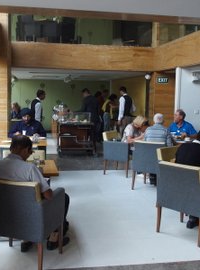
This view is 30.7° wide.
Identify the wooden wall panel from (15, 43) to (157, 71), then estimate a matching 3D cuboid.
[{"bbox_3d":[-0.305,-1.617,7.616,2.984,0.522,0.160,0,6,-8],"label":"wooden wall panel"}]

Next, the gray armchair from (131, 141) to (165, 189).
[{"bbox_3d":[0.929,0.513,6.121,0.580,0.800,0.600,5,7,31],"label":"gray armchair"}]

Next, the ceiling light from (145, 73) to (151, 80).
[{"bbox_3d":[1.229,-1.506,9.400,0.160,0.190,0.160,0,6,-9],"label":"ceiling light"}]

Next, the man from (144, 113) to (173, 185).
[{"bbox_3d":[1.006,0.270,6.230,0.540,1.280,0.820,4,7,30],"label":"man"}]

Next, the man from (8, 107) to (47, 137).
[{"bbox_3d":[-1.273,0.190,6.557,0.620,1.310,0.820,0,6,-10],"label":"man"}]

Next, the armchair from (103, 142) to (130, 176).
[{"bbox_3d":[0.455,0.380,7.257,0.600,0.800,0.580,4,7,28],"label":"armchair"}]

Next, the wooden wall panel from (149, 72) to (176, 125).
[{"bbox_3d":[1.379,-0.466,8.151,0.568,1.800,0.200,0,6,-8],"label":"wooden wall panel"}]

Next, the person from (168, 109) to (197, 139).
[{"bbox_3d":[1.508,0.183,6.975,0.550,1.310,0.820,3,7,24],"label":"person"}]

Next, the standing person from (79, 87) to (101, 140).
[{"bbox_3d":[-0.208,-0.346,9.496,0.550,1.730,0.520,3,6,14],"label":"standing person"}]

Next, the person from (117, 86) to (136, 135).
[{"bbox_3d":[0.664,-0.304,9.268,0.500,1.770,0.330,-5,8,-43],"label":"person"}]

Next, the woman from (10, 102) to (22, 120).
[{"bbox_3d":[-2.727,-0.357,11.421,0.500,1.240,0.720,4,7,27],"label":"woman"}]

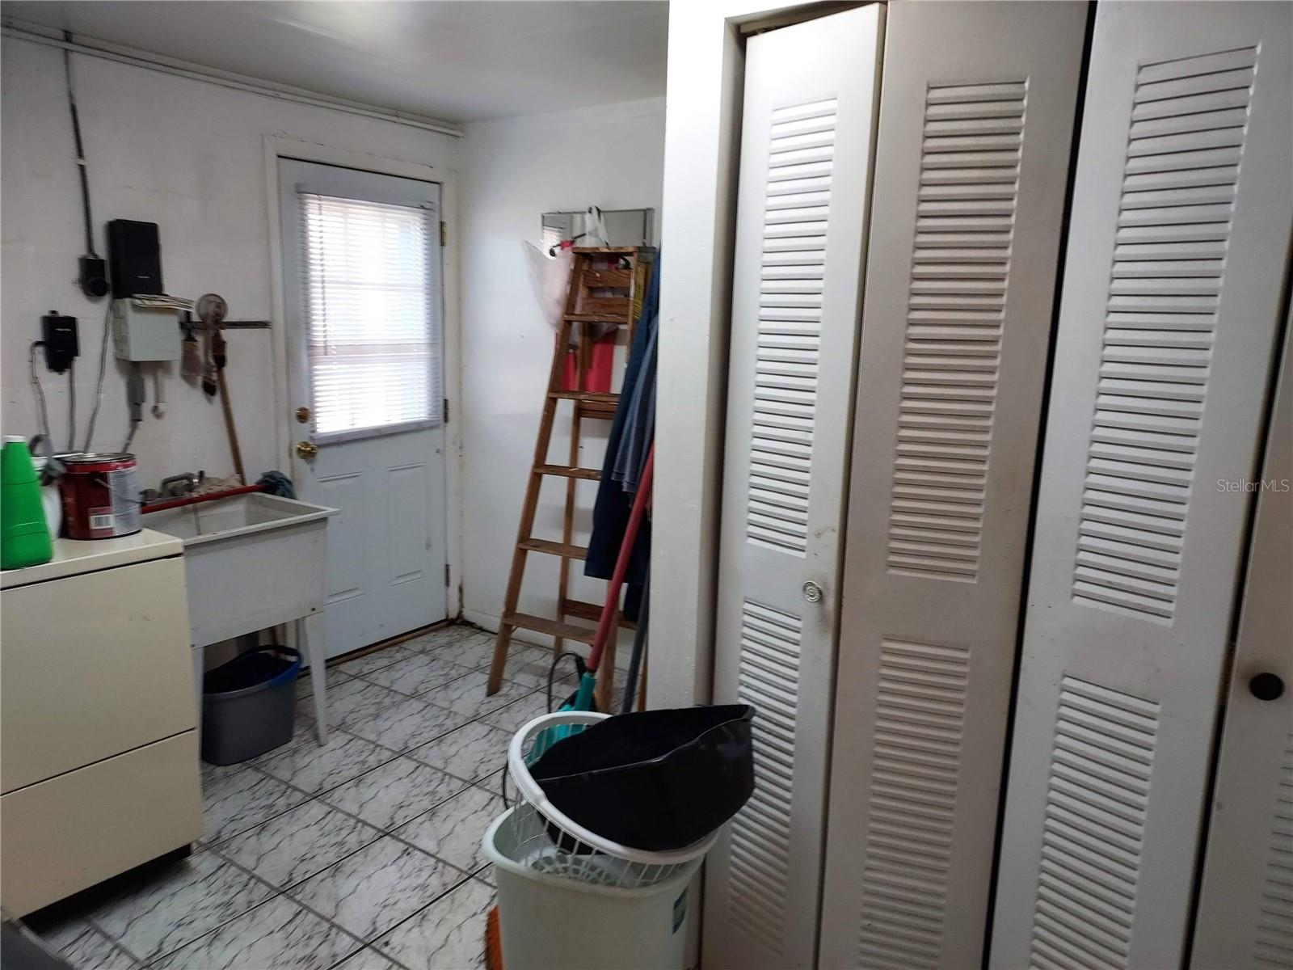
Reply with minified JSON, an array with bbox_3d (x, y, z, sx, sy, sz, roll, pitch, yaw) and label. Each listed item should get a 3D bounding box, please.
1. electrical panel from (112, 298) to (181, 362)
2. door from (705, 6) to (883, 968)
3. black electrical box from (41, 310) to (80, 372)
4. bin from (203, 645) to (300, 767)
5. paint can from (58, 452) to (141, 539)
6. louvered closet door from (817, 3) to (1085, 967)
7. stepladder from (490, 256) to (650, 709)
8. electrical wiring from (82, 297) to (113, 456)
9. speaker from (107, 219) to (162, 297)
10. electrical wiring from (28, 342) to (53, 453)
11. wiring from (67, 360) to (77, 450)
[{"bbox_3d":[-1.647,-0.502,2.957,0.100,0.180,0.160,8,12,33],"label":"electrical panel"},{"bbox_3d":[0.284,0.110,1.884,0.030,2.000,0.315,-8,14,-43],"label":"door"},{"bbox_3d":[-1.821,-0.443,2.794,0.060,0.180,0.070,9,13,34],"label":"black electrical box"},{"bbox_3d":[-1.348,0.748,3.003,0.260,0.285,0.340,8,12,33],"label":"bin"},{"bbox_3d":[-1.392,0.026,2.295,0.168,0.195,0.168,2,10,0],"label":"paint can"},{"bbox_3d":[0.553,0.146,1.723,0.315,2.000,0.030,5,11,18],"label":"louvered closet door"},{"bbox_3d":[-0.207,-0.016,3.400,0.620,1.717,0.520,7,12,29],"label":"stepladder"},{"bbox_3d":[-1.760,-0.352,2.884,0.030,0.485,0.130,8,12,33],"label":"electrical wiring"},{"bbox_3d":[-1.656,-0.727,2.903,0.085,0.240,0.130,8,12,33],"label":"speaker"},{"bbox_3d":[-1.861,-0.265,2.753,0.030,0.350,0.075,8,12,33],"label":"electrical wiring"},{"bbox_3d":[-1.812,-0.250,2.835,0.020,0.300,0.030,8,12,33],"label":"wiring"}]

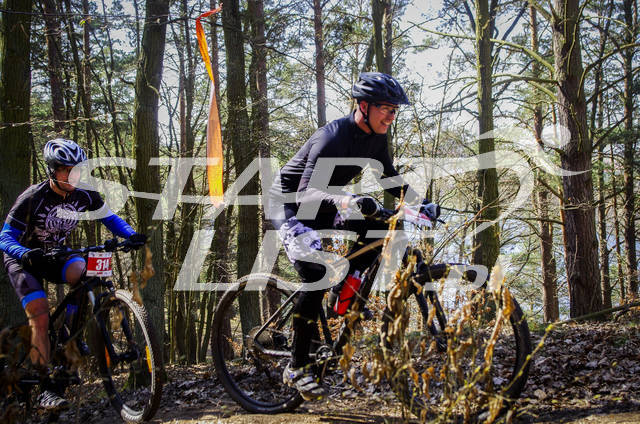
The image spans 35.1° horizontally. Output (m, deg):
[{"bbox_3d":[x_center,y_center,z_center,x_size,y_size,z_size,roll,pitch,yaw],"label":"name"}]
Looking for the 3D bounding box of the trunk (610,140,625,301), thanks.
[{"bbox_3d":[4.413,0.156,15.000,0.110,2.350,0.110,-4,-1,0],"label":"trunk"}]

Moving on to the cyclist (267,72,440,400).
[{"bbox_3d":[0.150,0.120,5.020,0.820,1.600,0.680,-4,-1,33],"label":"cyclist"}]

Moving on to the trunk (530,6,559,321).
[{"bbox_3d":[3.544,-0.767,16.000,0.200,4.970,0.200,-3,0,17],"label":"trunk"}]

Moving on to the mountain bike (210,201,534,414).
[{"bbox_3d":[0.172,0.500,5.010,1.820,1.030,0.680,-4,-1,33],"label":"mountain bike"}]

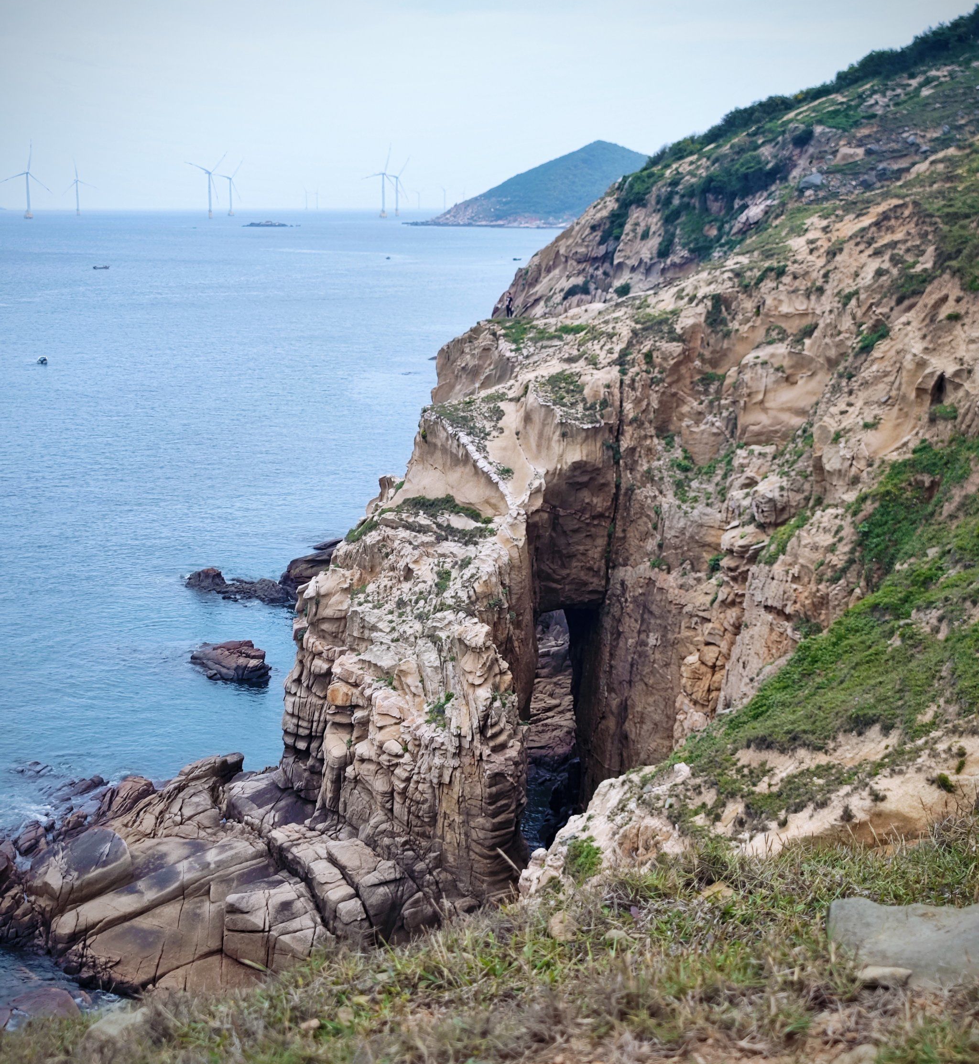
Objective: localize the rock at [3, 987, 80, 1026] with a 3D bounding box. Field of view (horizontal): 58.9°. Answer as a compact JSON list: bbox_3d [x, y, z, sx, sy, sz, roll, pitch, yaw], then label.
[{"bbox_3d":[-14.600,15.661,28.609,2.300,0.800,1.400,-1,21,-2],"label":"rock"}]

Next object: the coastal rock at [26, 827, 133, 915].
[{"bbox_3d":[-15.200,12.614,32.327,3.400,1.700,2.000,-10,23,-25],"label":"coastal rock"}]

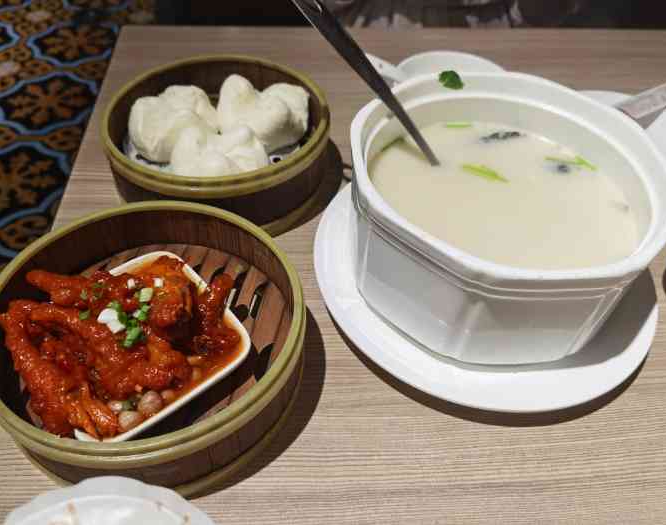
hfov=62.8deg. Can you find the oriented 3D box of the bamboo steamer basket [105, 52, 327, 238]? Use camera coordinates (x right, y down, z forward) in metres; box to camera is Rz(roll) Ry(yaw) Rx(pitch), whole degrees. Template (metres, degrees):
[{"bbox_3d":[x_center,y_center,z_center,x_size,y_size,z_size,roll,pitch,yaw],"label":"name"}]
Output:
[{"bbox_3d":[-0.090,-0.096,0.449,0.175,0.060,0.175,1,49,0],"label":"bamboo steamer basket"}]

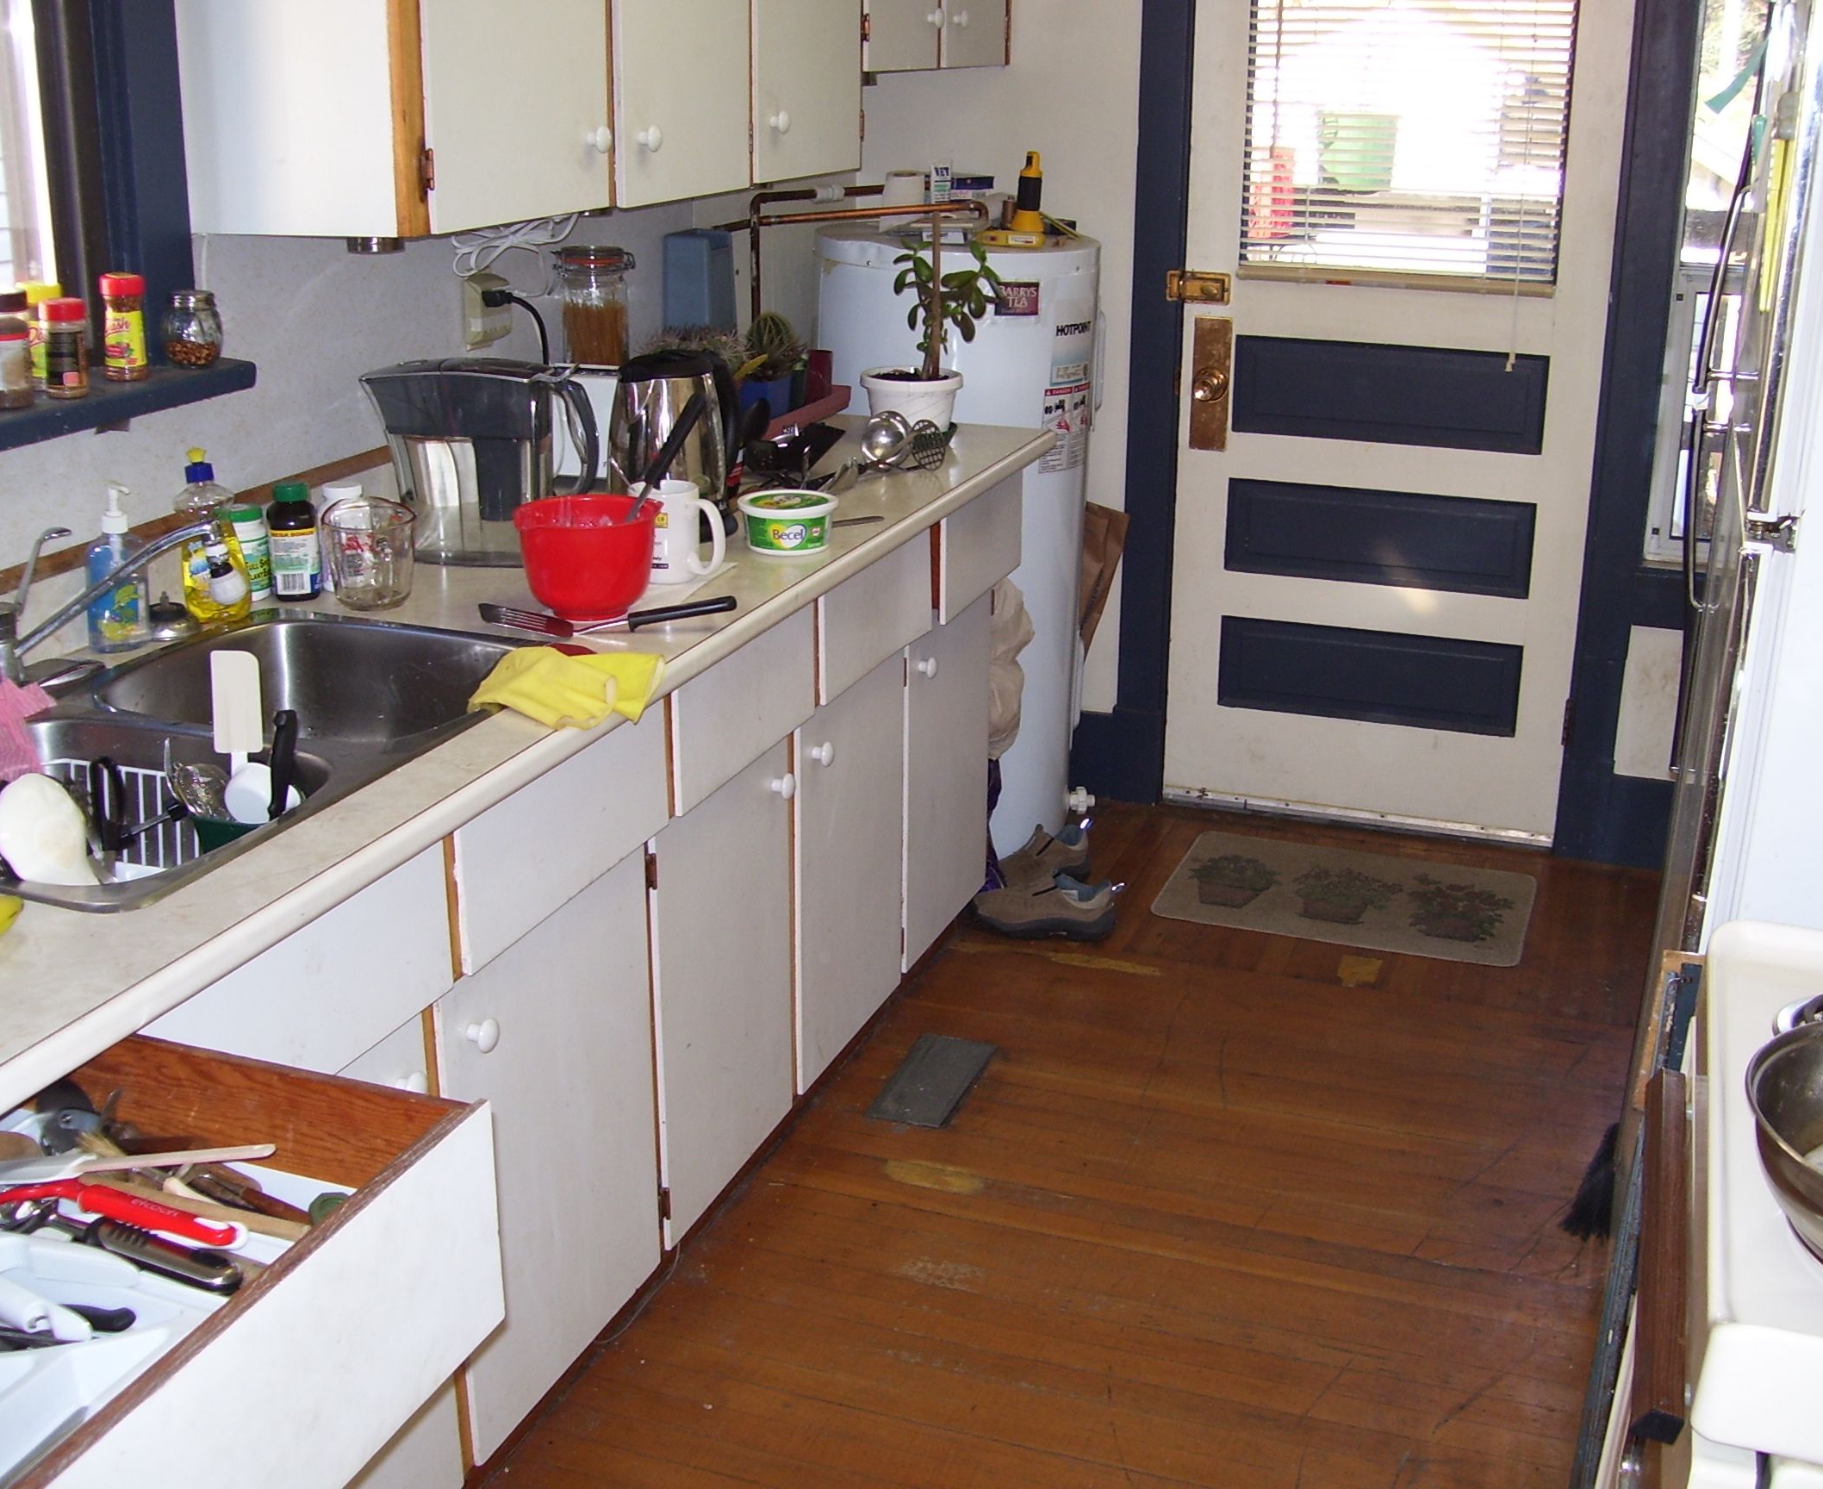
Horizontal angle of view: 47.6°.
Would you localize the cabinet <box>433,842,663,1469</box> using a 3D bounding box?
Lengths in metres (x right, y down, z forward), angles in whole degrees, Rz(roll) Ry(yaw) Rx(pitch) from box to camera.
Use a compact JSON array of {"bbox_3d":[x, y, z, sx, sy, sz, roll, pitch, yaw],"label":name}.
[{"bbox_3d":[-0.645,0.415,2.400,0.550,0.557,0.442,7,20,19],"label":"cabinet"}]

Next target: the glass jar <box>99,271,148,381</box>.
[{"bbox_3d":[-0.871,-0.462,2.286,0.050,0.121,0.050,-5,20,-16],"label":"glass jar"}]

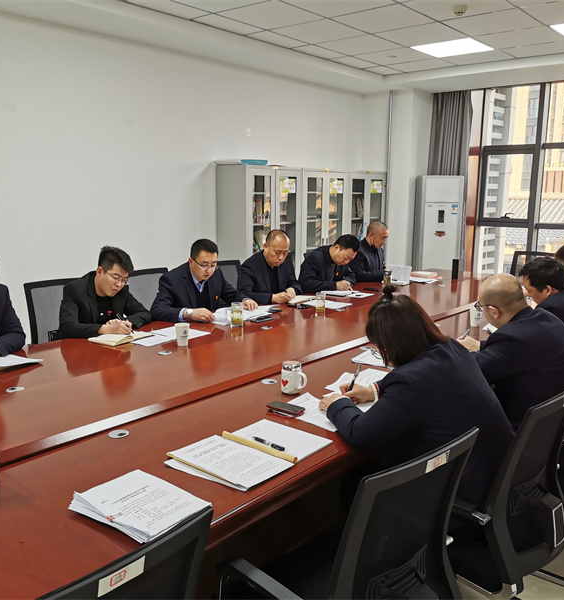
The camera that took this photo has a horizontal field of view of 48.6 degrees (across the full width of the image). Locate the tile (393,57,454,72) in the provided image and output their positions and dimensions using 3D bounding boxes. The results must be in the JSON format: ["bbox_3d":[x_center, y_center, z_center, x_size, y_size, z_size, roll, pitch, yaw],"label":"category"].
[{"bbox_3d":[1.416,-2.403,6.384,0.600,0.020,0.453,8,13,39],"label":"tile"}]

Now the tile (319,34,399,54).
[{"bbox_3d":[0.694,-2.254,5.514,0.600,0.020,0.600,8,13,39],"label":"tile"}]

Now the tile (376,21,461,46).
[{"bbox_3d":[1.153,-2.188,5.145,0.600,0.020,0.600,8,13,39],"label":"tile"}]

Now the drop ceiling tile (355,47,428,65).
[{"bbox_3d":[1.080,-2.334,5.979,0.600,0.020,0.600,9,13,39],"label":"drop ceiling tile"}]

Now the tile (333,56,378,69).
[{"bbox_3d":[0.747,-2.382,6.250,0.257,0.018,0.600,9,13,39],"label":"tile"}]

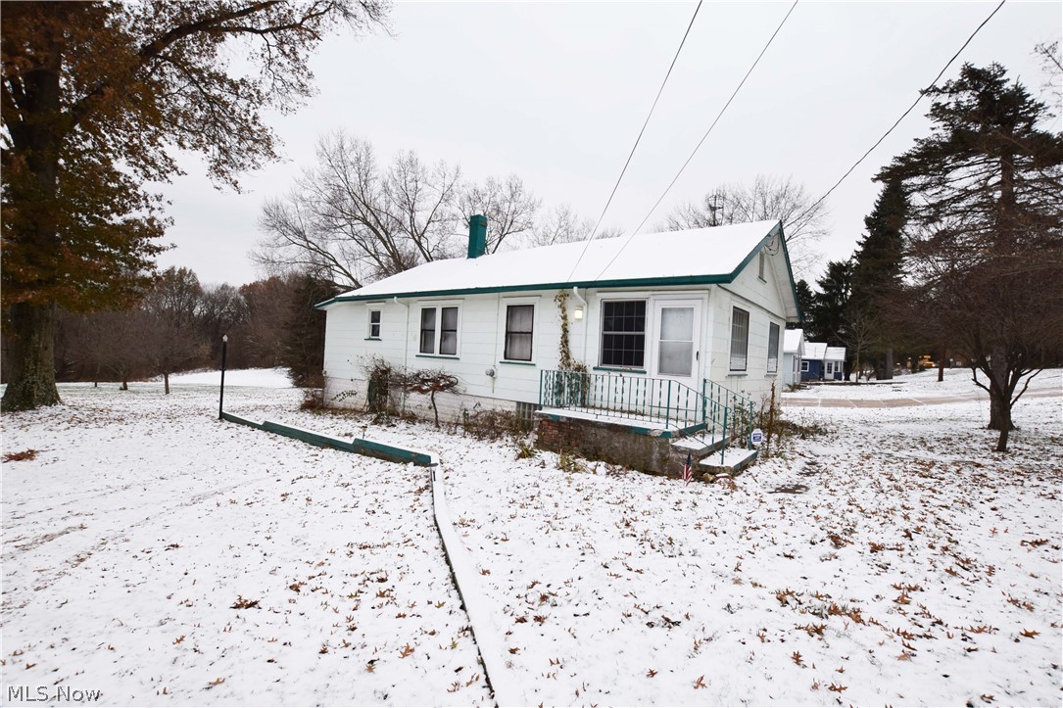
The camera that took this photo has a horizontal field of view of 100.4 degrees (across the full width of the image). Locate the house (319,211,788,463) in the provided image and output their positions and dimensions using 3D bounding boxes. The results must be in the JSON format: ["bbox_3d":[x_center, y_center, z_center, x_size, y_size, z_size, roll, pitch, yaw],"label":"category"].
[{"bbox_3d":[0.139,-0.763,14.501,13.946,5.738,8.398,3,0,38],"label":"house"}]

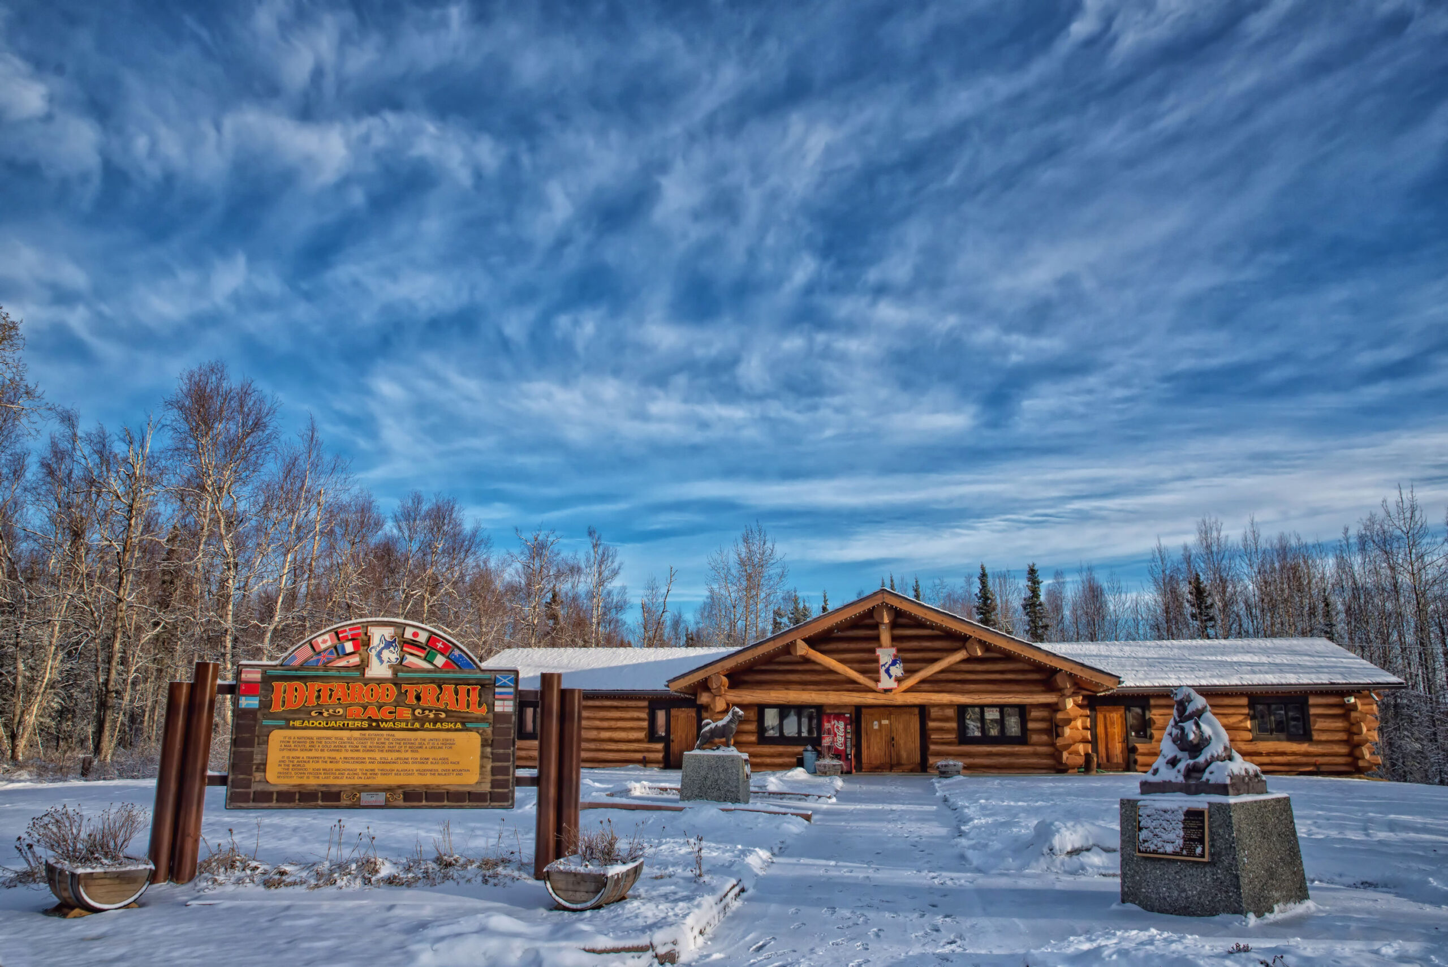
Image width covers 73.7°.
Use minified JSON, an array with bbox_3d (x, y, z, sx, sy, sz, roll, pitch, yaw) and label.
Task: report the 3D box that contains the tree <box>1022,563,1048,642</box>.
[{"bbox_3d":[19.406,10.424,59.223,2.200,11.167,2.200,0,-14,0],"label":"tree"}]

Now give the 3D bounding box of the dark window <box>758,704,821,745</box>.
[{"bbox_3d":[2.144,7.866,31.546,2.111,1.273,0.150,-2,-14,9],"label":"dark window"}]

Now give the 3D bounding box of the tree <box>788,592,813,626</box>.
[{"bbox_3d":[4.694,11.393,60.015,2.200,9.663,2.200,0,-14,0],"label":"tree"}]

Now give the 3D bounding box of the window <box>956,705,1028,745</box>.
[{"bbox_3d":[8.442,7.593,30.456,2.130,1.187,0.150,-2,-12,12],"label":"window"}]

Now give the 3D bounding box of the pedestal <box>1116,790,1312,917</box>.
[{"bbox_3d":[4.415,3.327,8.787,1.115,0.890,1.115,10,-17,-35],"label":"pedestal"}]

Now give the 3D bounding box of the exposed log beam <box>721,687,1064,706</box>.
[{"bbox_3d":[5.151,6.878,31.089,11.606,0.450,0.450,-2,-14,9],"label":"exposed log beam"}]

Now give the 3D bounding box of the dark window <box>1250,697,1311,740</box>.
[{"bbox_3d":[17.186,7.253,29.863,1.630,1.275,0.150,-2,-12,12],"label":"dark window"}]

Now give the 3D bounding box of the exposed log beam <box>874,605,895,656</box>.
[{"bbox_3d":[5.123,4.676,30.792,0.620,1.607,0.500,-2,-12,12],"label":"exposed log beam"}]

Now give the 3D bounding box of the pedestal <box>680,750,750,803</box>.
[{"bbox_3d":[-0.168,5.386,17.800,1.112,0.870,0.750,-3,-13,17],"label":"pedestal"}]

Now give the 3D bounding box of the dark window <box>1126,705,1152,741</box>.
[{"bbox_3d":[13.177,7.602,30.694,0.740,1.107,0.150,-2,-12,12],"label":"dark window"}]

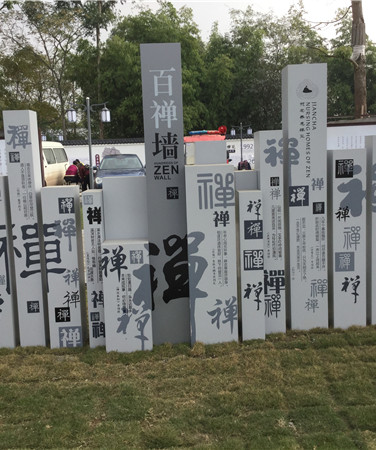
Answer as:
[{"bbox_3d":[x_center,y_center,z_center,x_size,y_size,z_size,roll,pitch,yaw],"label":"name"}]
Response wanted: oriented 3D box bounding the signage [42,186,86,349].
[{"bbox_3d":[-0.996,0.344,4.311,0.254,1.309,0.200,-2,8,-3],"label":"signage"}]

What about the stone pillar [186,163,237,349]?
[{"bbox_3d":[0.186,0.232,4.282,0.378,1.396,0.225,-2,7,-1],"label":"stone pillar"}]

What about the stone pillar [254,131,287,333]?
[{"bbox_3d":[0.689,0.064,4.459,0.180,1.653,0.250,-2,7,-1],"label":"stone pillar"}]

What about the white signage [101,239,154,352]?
[{"bbox_3d":[-0.458,0.541,4.199,0.351,0.843,0.225,-2,7,-1],"label":"white signage"}]

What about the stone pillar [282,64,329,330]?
[{"bbox_3d":[0.987,-0.209,4.505,0.308,2.165,0.235,-2,7,-1],"label":"stone pillar"}]

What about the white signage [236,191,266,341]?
[{"bbox_3d":[0.502,0.331,4.336,0.182,1.223,0.190,-2,8,-3],"label":"white signage"}]

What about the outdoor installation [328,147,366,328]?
[{"bbox_3d":[1.339,0.126,4.536,0.274,1.515,0.170,-2,8,-3],"label":"outdoor installation"}]

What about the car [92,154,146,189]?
[{"bbox_3d":[-2.446,-1.886,19.985,1.780,1.460,4.500,-3,7,-6],"label":"car"}]

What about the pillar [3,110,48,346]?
[{"bbox_3d":[-1.275,0.042,4.311,0.201,1.863,0.210,-2,7,-1],"label":"pillar"}]

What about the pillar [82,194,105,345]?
[{"bbox_3d":[-0.711,0.346,4.274,0.154,1.230,0.220,-2,7,-1],"label":"pillar"}]

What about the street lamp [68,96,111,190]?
[{"bbox_3d":[-2.791,-2.025,15.354,1.255,3.168,0.260,-2,8,-3],"label":"street lamp"}]

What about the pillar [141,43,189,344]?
[{"bbox_3d":[-0.174,-0.205,4.285,0.302,2.345,0.240,-2,8,-3],"label":"pillar"}]

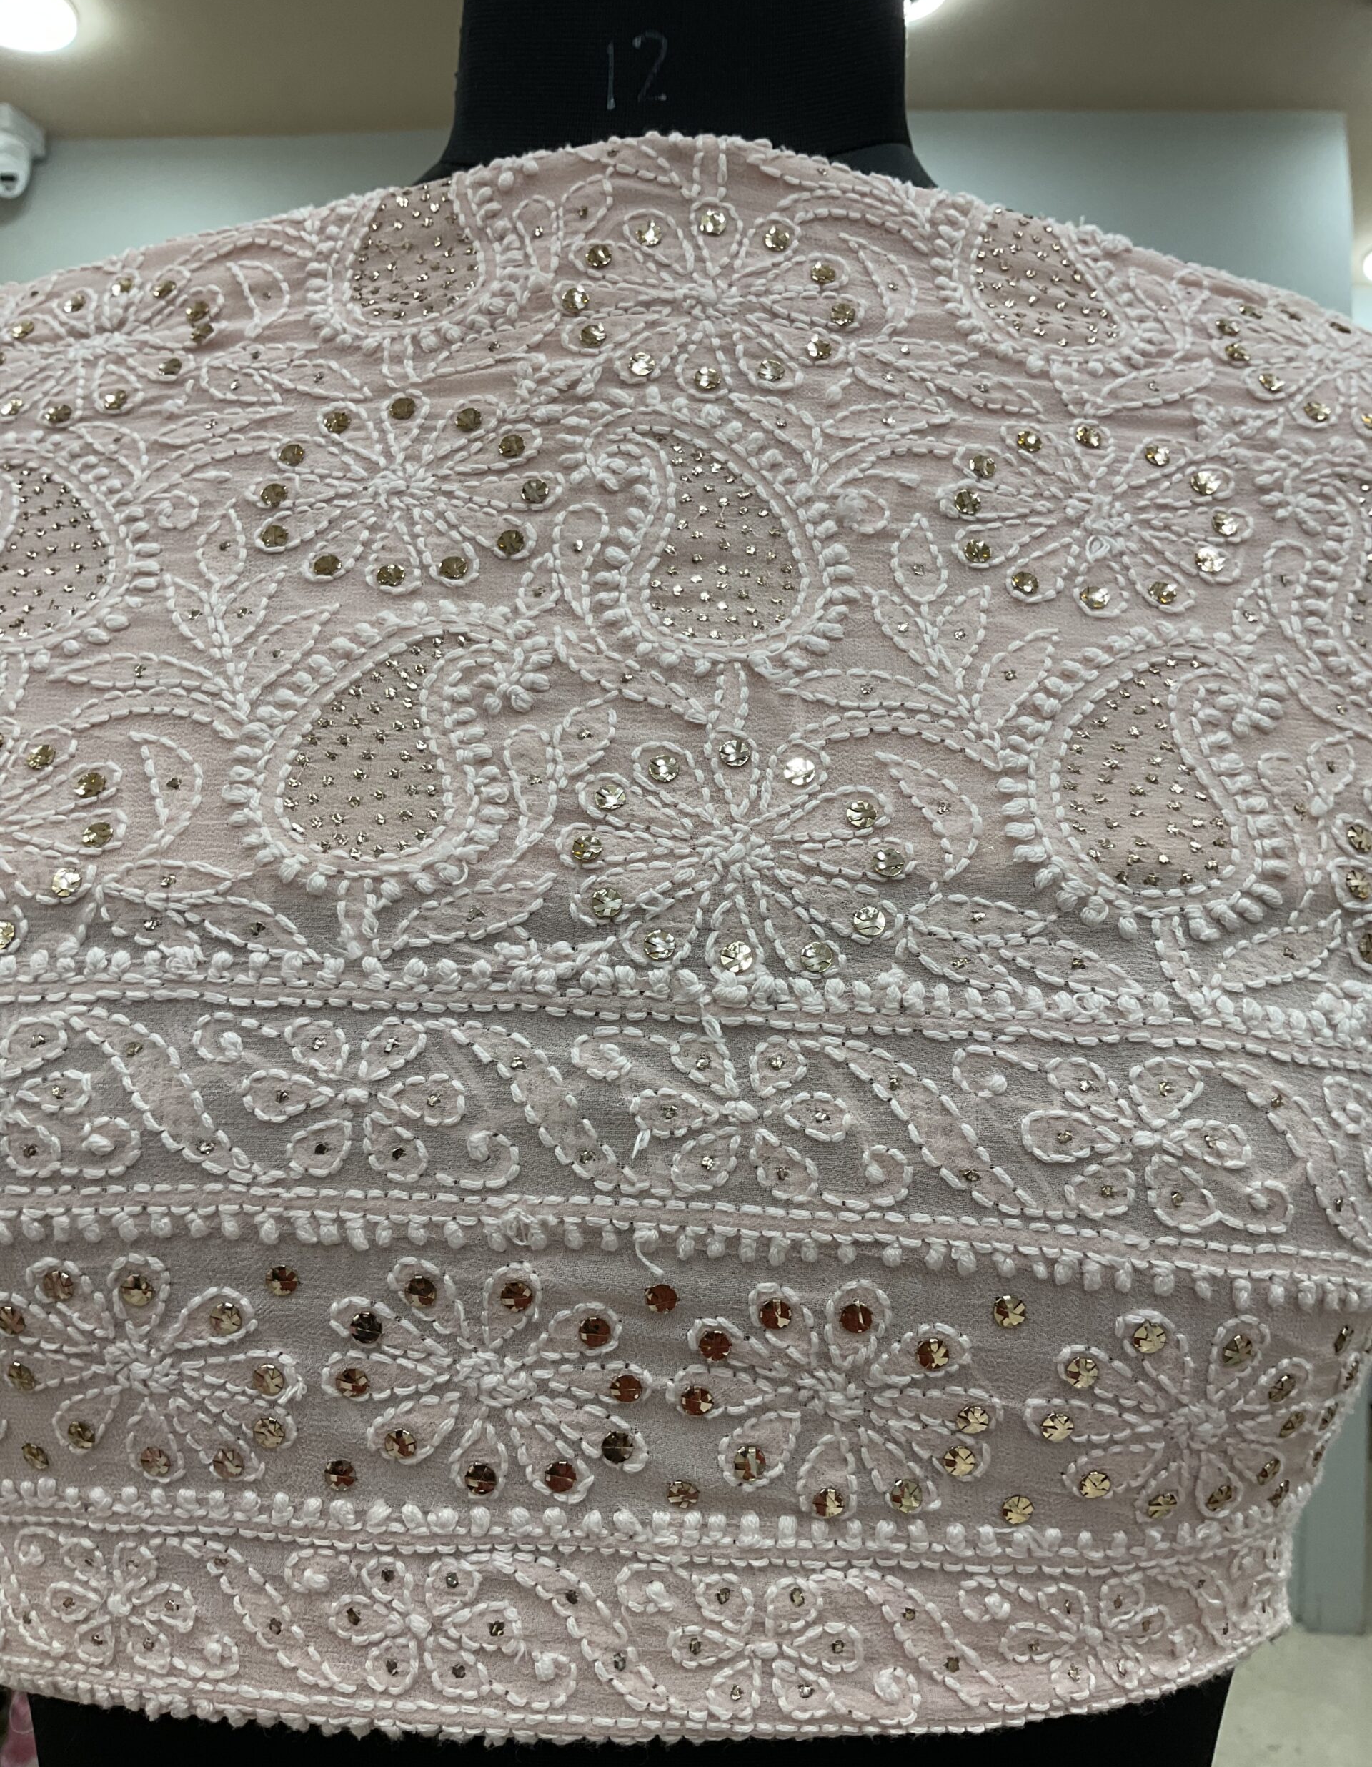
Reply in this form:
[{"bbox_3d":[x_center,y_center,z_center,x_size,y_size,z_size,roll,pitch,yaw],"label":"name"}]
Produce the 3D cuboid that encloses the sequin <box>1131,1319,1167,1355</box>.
[{"bbox_3d":[0.085,0.083,0.281,0.006,0.006,0.001,0,1,-7],"label":"sequin"}]

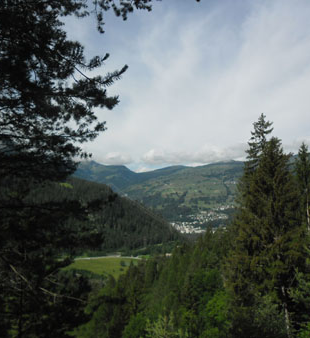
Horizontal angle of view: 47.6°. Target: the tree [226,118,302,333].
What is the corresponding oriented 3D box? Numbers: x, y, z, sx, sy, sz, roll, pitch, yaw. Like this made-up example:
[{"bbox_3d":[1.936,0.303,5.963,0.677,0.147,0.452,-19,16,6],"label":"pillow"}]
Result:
[{"bbox_3d":[7.800,4.000,25.000,5.100,15.200,5.000,0,-7,0],"label":"tree"}]

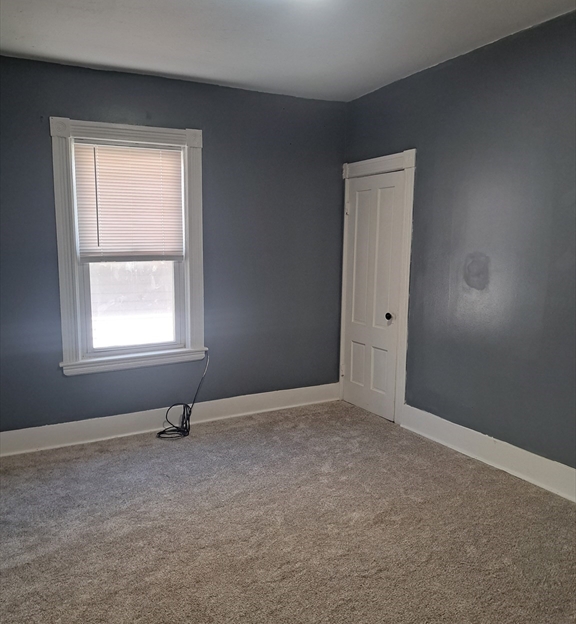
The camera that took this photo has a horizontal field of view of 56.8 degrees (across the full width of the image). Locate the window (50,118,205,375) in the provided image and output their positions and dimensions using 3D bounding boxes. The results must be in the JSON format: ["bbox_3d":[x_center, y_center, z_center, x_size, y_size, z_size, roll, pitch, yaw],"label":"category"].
[{"bbox_3d":[-1.119,-0.460,3.900,1.080,1.765,0.100,-4,8,-28],"label":"window"}]

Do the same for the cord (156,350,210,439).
[{"bbox_3d":[-0.786,0.628,4.101,0.440,0.605,0.210,-4,8,-28],"label":"cord"}]

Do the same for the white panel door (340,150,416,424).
[{"bbox_3d":[0.729,-0.196,4.464,0.094,2.139,0.931,-4,8,-29],"label":"white panel door"}]

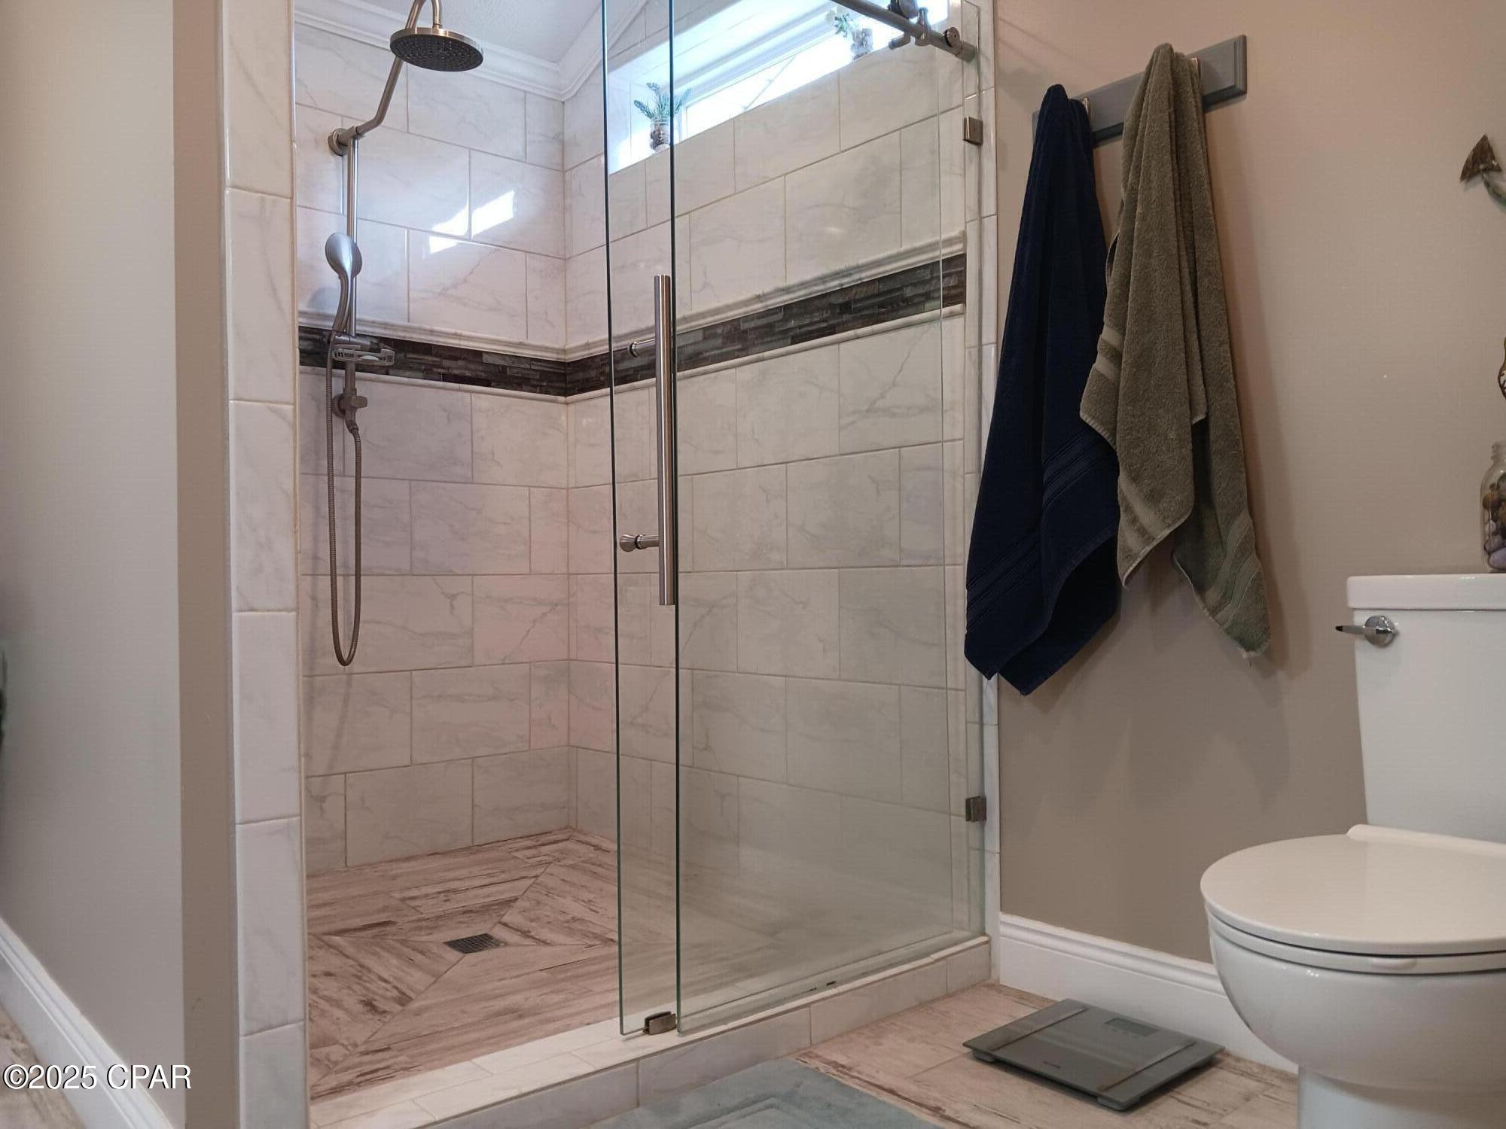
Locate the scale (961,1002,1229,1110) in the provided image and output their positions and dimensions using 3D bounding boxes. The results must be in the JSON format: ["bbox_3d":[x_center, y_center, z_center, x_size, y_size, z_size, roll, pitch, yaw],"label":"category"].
[{"bbox_3d":[0.566,0.807,1.946,0.309,0.023,0.301,0,-1,-42],"label":"scale"}]

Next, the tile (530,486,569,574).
[{"bbox_3d":[-0.598,-0.097,3.427,0.131,0.251,0.010,0,-1,-41],"label":"tile"}]

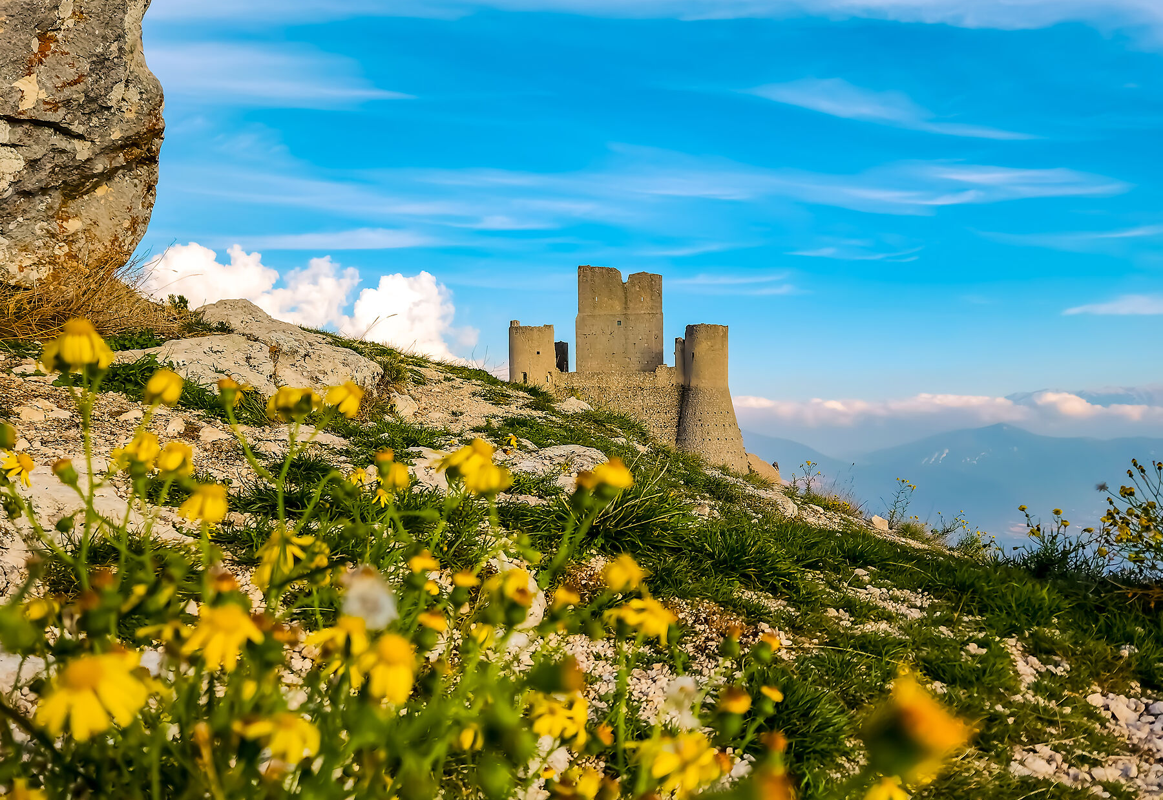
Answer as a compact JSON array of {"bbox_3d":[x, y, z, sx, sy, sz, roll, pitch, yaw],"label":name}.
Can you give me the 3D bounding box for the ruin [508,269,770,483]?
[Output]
[{"bbox_3d":[5.400,-3.500,124.000,27.500,24.000,25.000,0,-3,2],"label":"ruin"}]

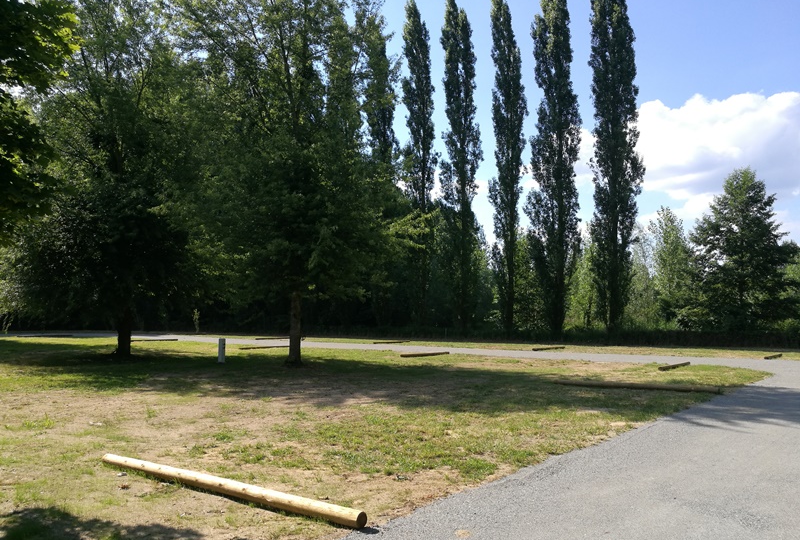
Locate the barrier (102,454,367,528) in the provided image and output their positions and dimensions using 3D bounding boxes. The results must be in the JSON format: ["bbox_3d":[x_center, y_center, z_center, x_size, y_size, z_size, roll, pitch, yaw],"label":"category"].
[{"bbox_3d":[-1.859,2.101,6.128,3.829,0.140,0.140,-3,-6,36],"label":"barrier"}]

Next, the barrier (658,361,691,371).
[{"bbox_3d":[9.968,3.464,22.543,0.140,0.140,3.800,-4,-6,39],"label":"barrier"}]

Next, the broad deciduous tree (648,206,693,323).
[{"bbox_3d":[22.657,0.296,52.154,4.097,11.340,4.097,-2,-5,23],"label":"broad deciduous tree"}]

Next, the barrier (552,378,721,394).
[{"bbox_3d":[5.752,2.884,15.555,3.928,0.140,0.140,-3,-6,34],"label":"barrier"}]

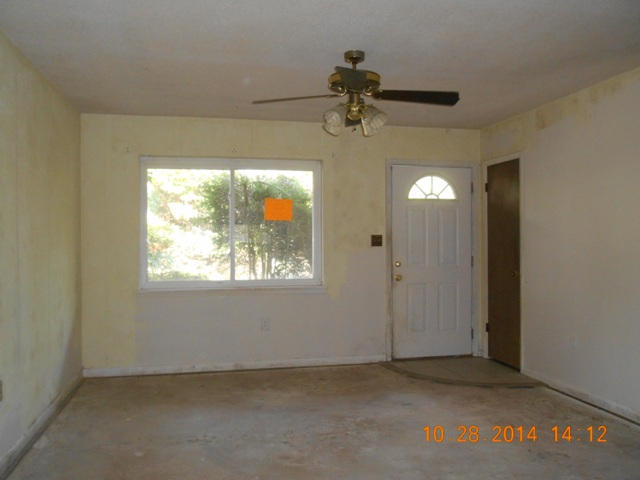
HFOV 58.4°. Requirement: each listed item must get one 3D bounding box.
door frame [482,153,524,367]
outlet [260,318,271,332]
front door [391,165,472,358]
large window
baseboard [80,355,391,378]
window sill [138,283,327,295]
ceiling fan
[{"bbox_3d":[1.881,0.222,5.755,0.120,2.080,0.745,0,1,-12],"label":"door frame"},{"bbox_3d":[-0.536,0.855,5.714,0.076,0.120,0.010,0,1,-12],"label":"outlet"},{"bbox_3d":[1.197,0.236,6.103,0.905,2.020,0.045,0,1,-12],"label":"front door"},{"bbox_3d":[-0.845,-0.161,5.679,1.780,1.270,0.100,0,1,-12],"label":"large window"},{"bbox_3d":[-0.758,1.242,5.665,2.970,0.085,0.018,0,1,-12],"label":"baseboard"},{"bbox_3d":[-0.827,0.491,5.627,1.830,0.055,0.090,0,1,-12],"label":"window sill"},{"bbox_3d":[0.219,-0.903,3.559,1.300,0.520,1.300,0,1,0],"label":"ceiling fan"}]

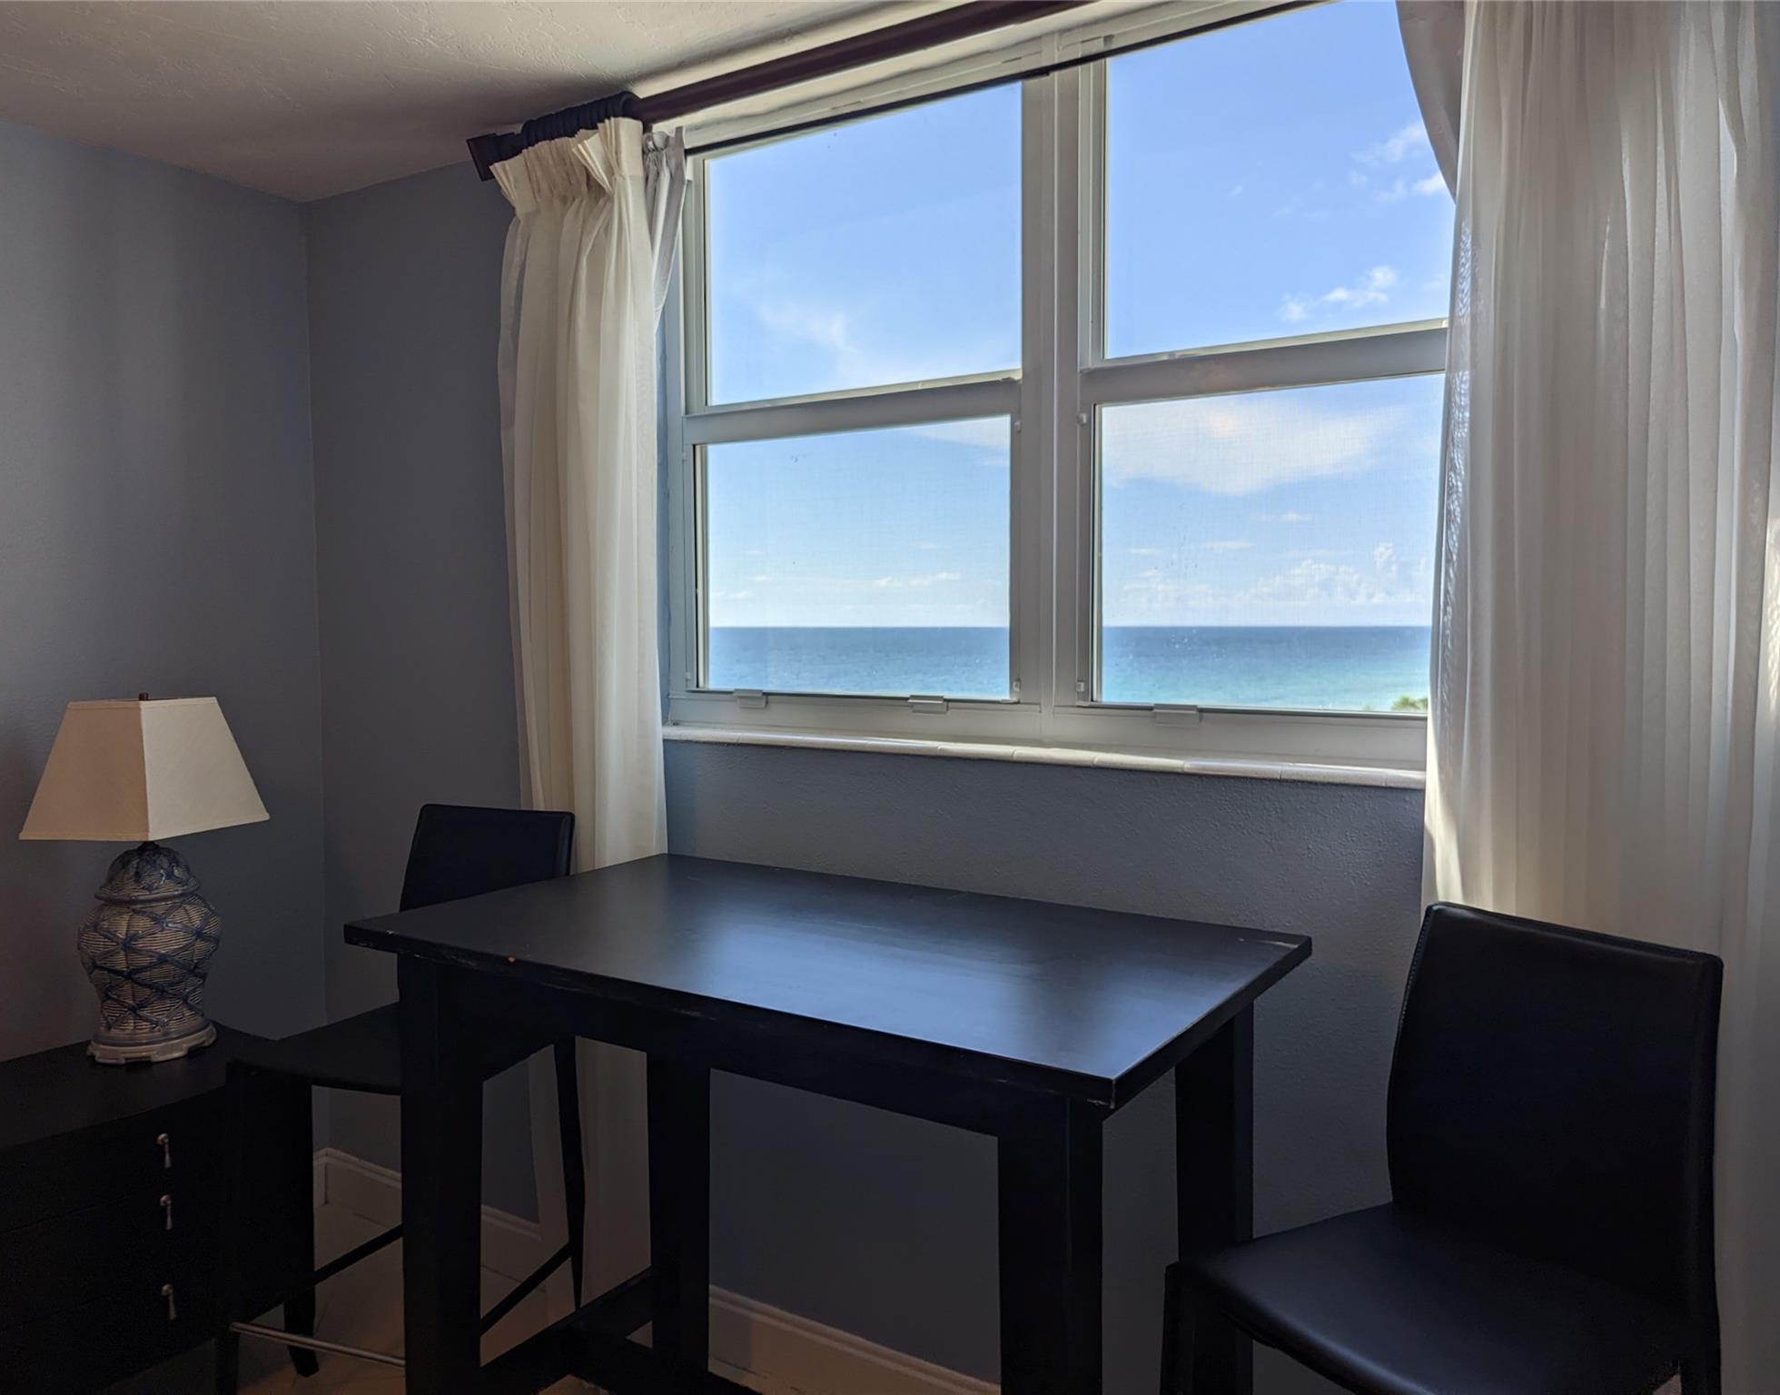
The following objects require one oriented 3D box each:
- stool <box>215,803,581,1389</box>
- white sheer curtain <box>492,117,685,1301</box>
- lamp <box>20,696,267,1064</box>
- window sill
[{"bbox_3d":[-0.889,0.802,2.424,0.440,1.122,0.525,1,3,18],"label":"stool"},{"bbox_3d":[-0.622,0.119,2.625,0.420,2.440,0.150,2,4,32],"label":"white sheer curtain"},{"bbox_3d":[-1.541,0.363,2.681,0.302,0.740,0.335,1,3,13],"label":"lamp"},{"bbox_3d":[0.213,0.093,2.269,1.760,0.030,0.150,2,4,32],"label":"window sill"}]

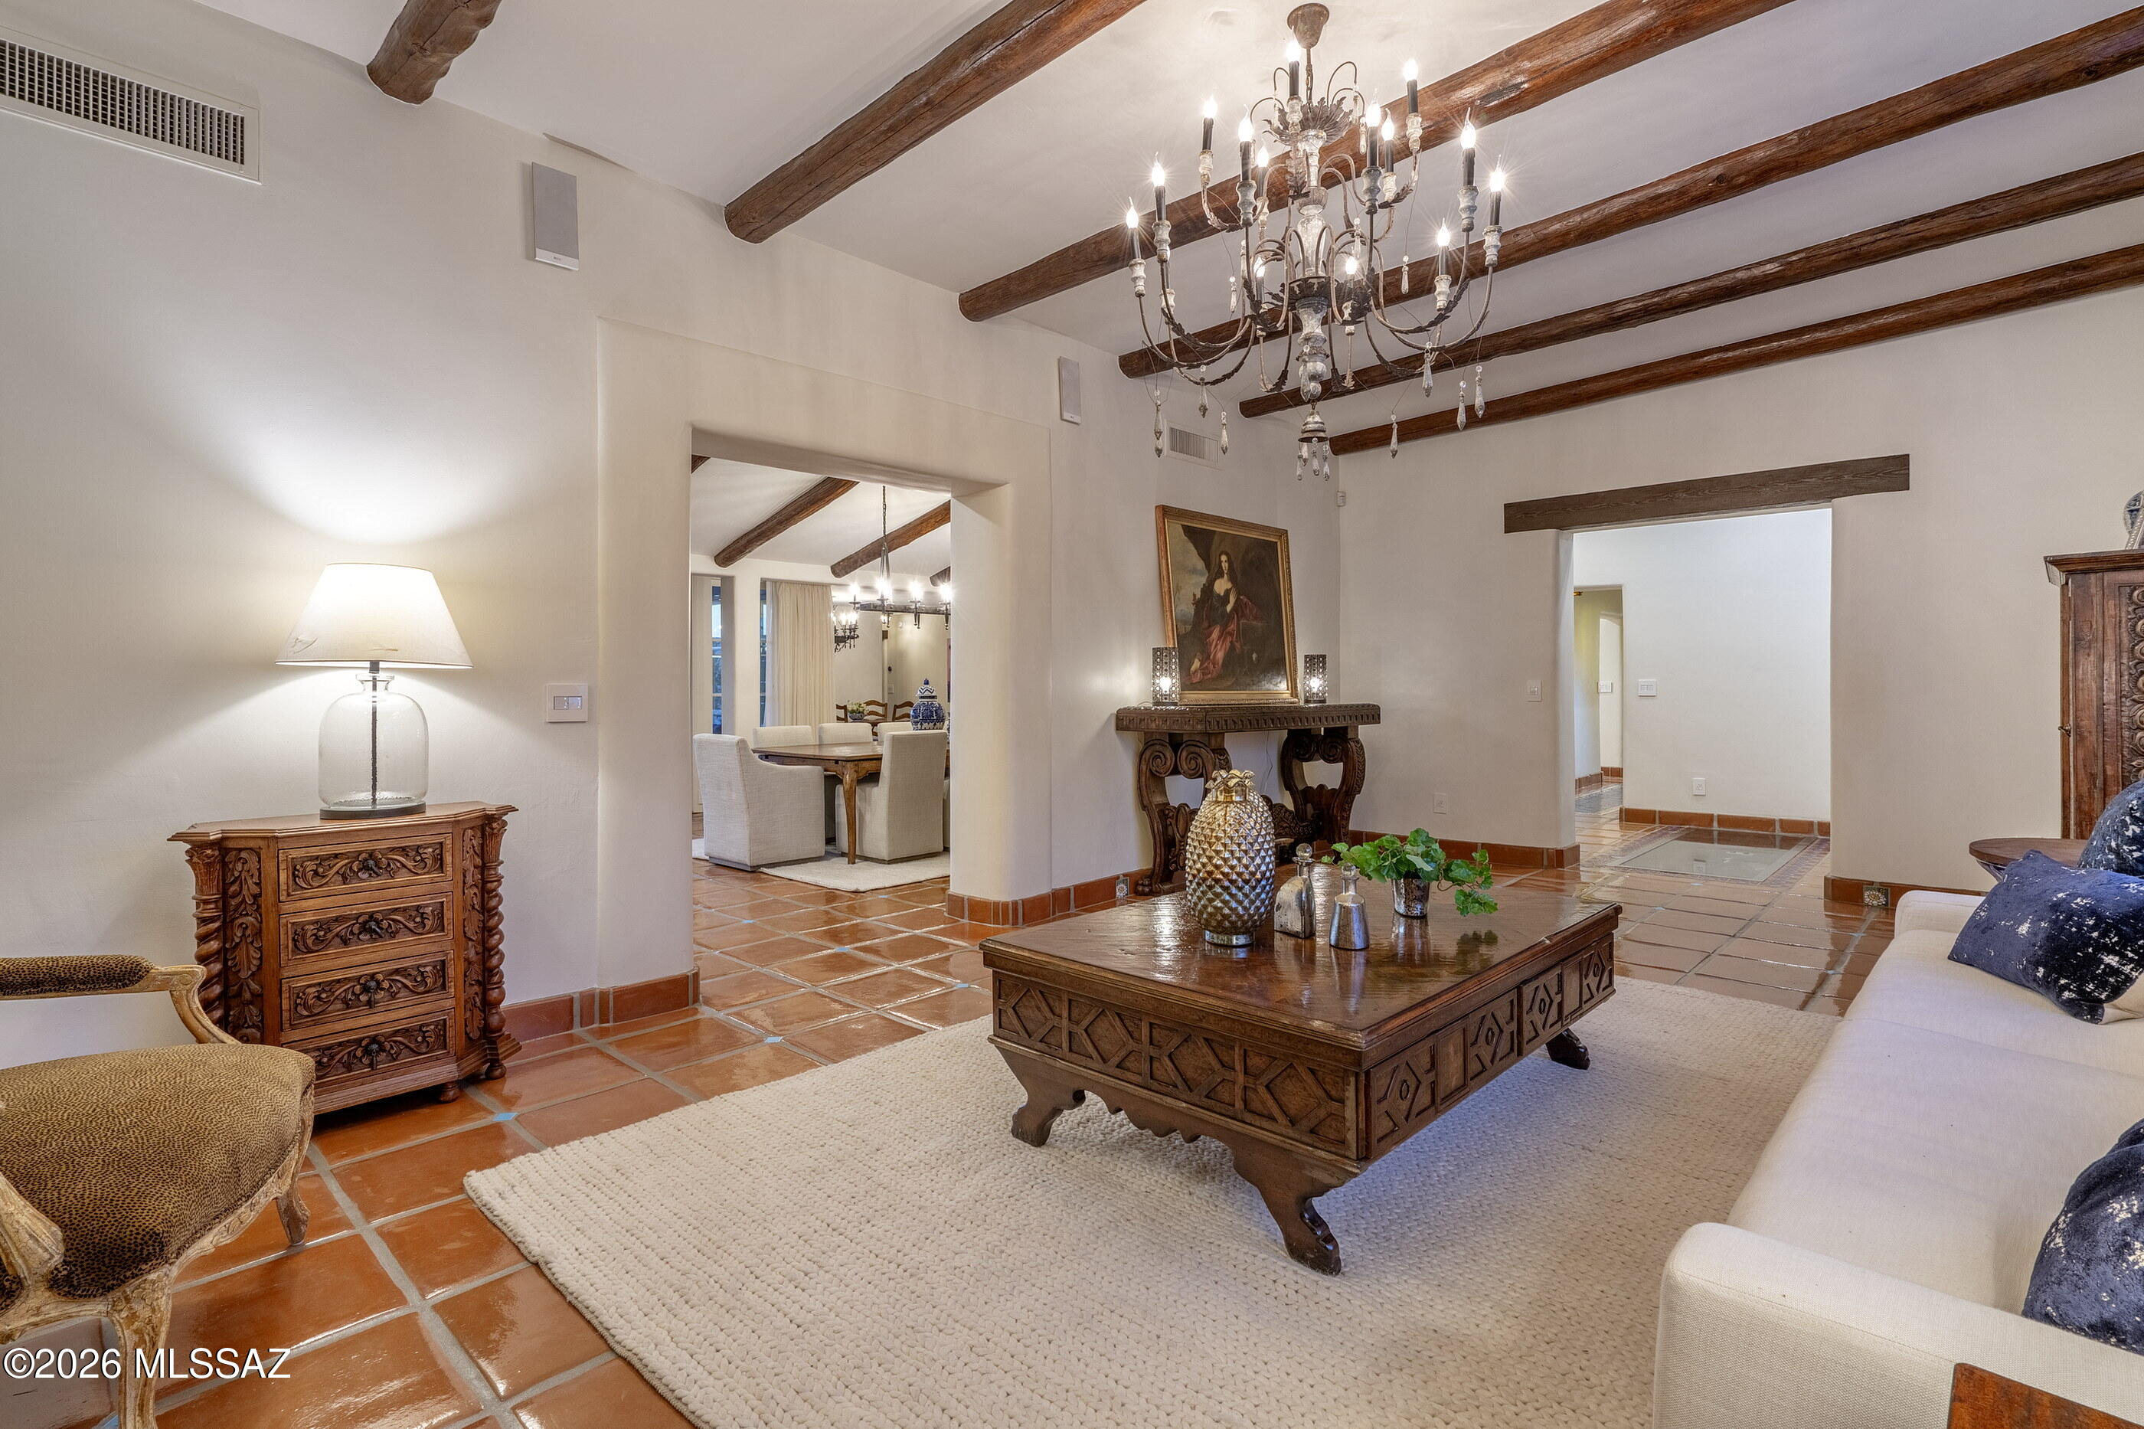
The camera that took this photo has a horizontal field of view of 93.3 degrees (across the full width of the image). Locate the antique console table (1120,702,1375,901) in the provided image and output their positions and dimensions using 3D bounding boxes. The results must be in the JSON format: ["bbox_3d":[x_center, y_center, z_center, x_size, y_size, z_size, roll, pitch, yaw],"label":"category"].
[{"bbox_3d":[1.121,0.472,6.042,0.592,1.060,1.926,1,2,43],"label":"antique console table"}]

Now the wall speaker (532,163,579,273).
[{"bbox_3d":[-1.778,-1.701,3.481,0.060,0.325,0.140,1,2,43],"label":"wall speaker"}]

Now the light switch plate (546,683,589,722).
[{"bbox_3d":[-1.716,-0.036,3.452,0.010,0.132,0.138,1,2,43],"label":"light switch plate"}]

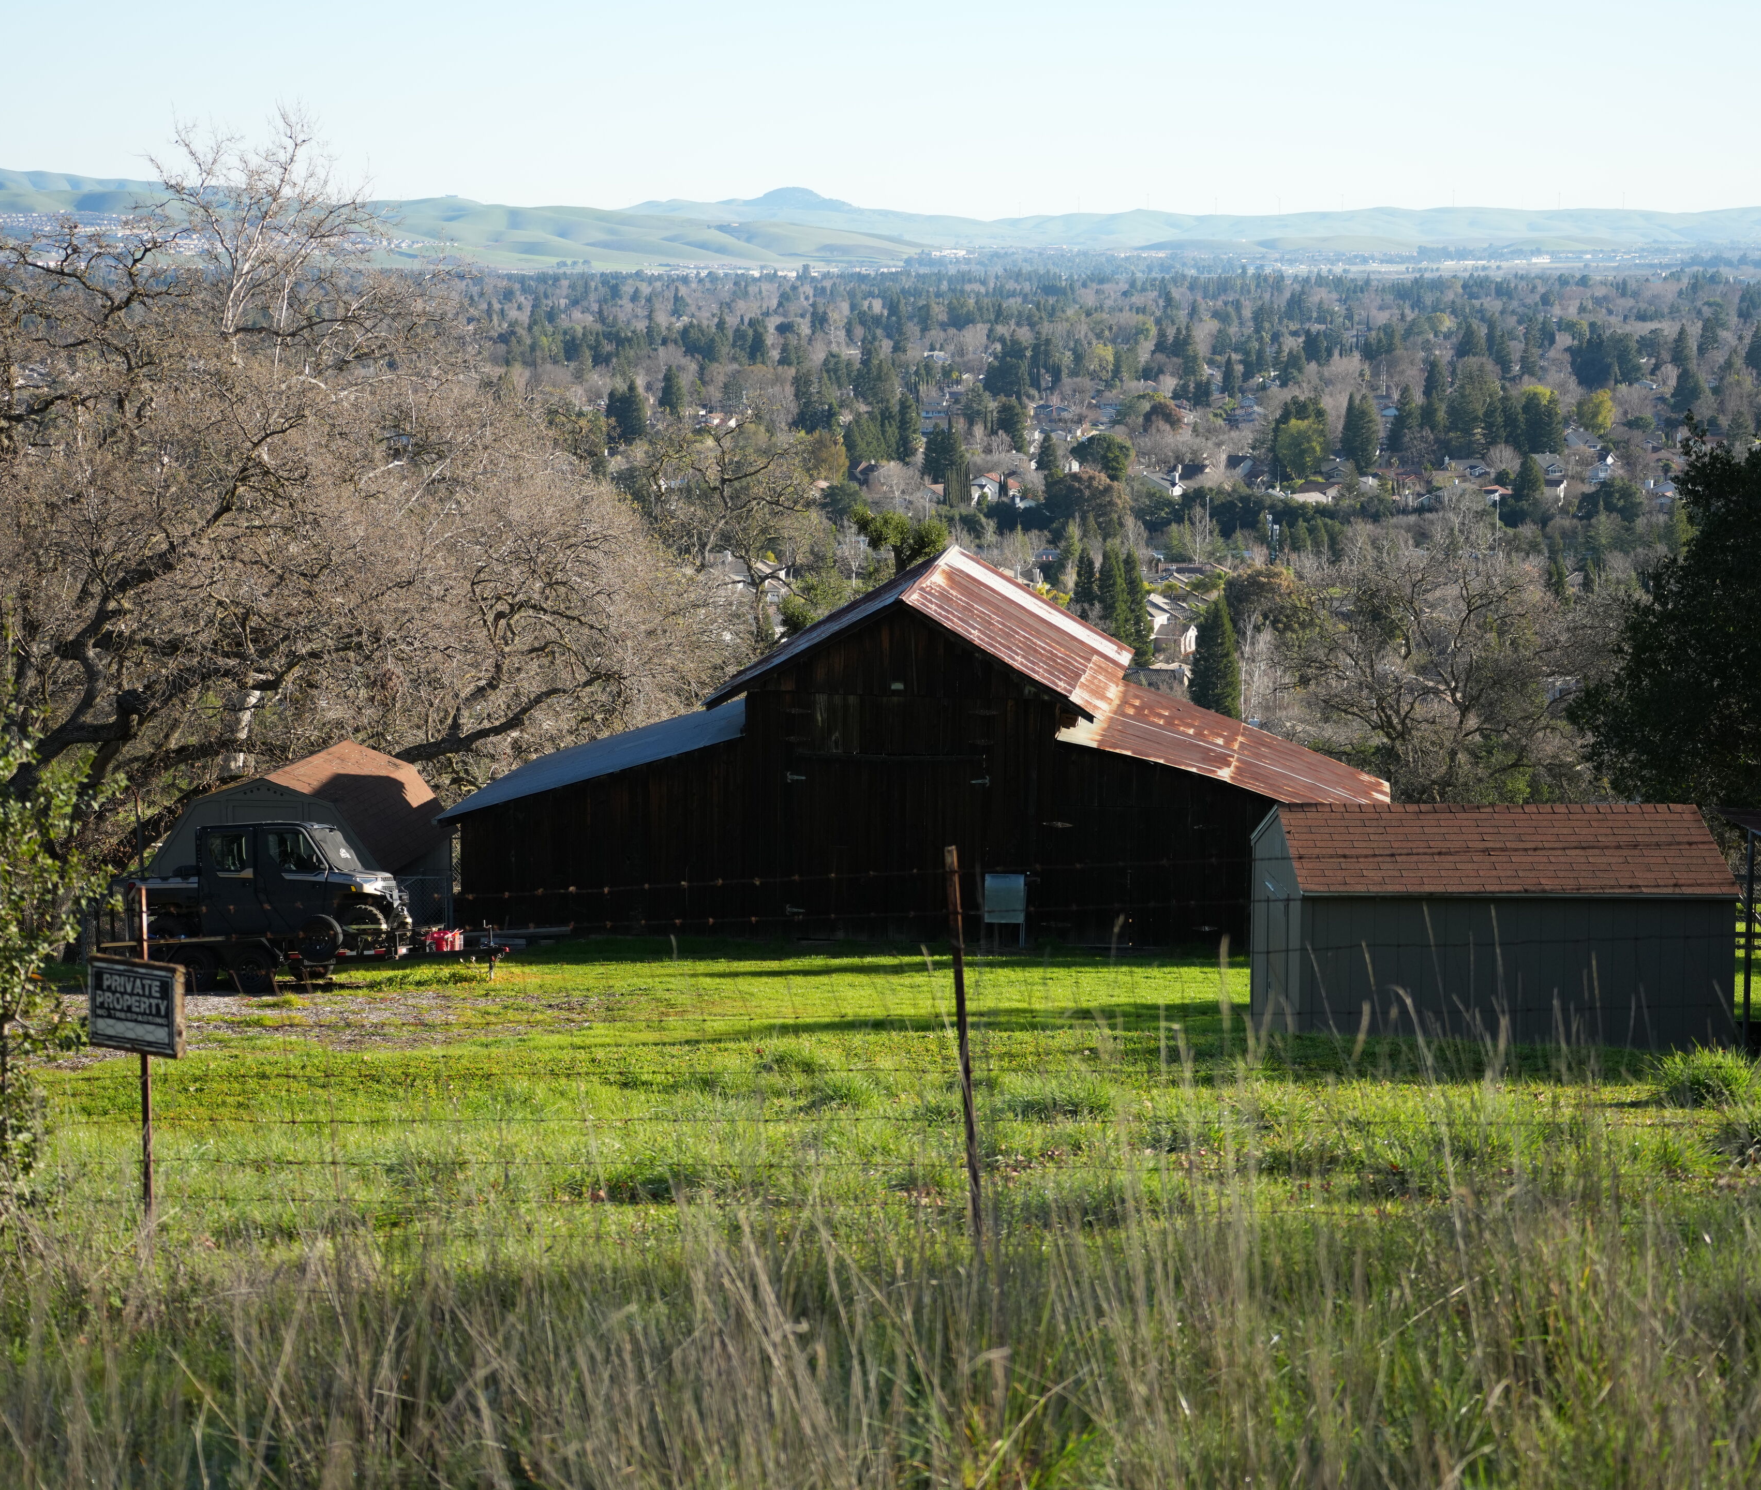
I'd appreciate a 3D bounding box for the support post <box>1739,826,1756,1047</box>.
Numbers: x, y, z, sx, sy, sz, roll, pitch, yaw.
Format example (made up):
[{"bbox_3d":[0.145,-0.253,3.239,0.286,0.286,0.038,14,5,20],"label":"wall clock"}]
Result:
[{"bbox_3d":[8.193,1.897,36.956,0.070,2.200,0.070,0,7,0],"label":"support post"}]

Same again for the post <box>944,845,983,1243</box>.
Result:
[{"bbox_3d":[0.226,0.809,10.471,0.036,1.126,0.036,1,9,33],"label":"post"}]

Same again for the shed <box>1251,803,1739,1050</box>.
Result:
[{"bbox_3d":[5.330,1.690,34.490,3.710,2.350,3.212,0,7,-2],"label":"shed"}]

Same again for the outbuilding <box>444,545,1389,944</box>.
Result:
[{"bbox_3d":[0.913,-0.247,66.798,15.000,5.550,10.400,1,7,6],"label":"outbuilding"}]

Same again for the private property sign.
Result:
[{"bbox_3d":[-2.291,0.809,12.030,0.365,0.275,0.040,5,9,33],"label":"private property sign"}]

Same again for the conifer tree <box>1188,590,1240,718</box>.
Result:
[{"bbox_3d":[36.809,-8.740,431.089,5.600,16.849,5.600,0,7,0],"label":"conifer tree"}]

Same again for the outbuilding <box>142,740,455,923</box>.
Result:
[{"bbox_3d":[-9.302,1.681,63.374,3.850,2.900,4.500,1,8,9],"label":"outbuilding"}]

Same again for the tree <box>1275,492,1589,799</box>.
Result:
[{"bbox_3d":[18.534,-2.420,130.745,10.500,11.517,10.000,0,7,0],"label":"tree"}]

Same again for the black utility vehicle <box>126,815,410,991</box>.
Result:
[{"bbox_3d":[-8.927,2.201,56.862,3.950,2.120,1.650,1,8,11],"label":"black utility vehicle"}]

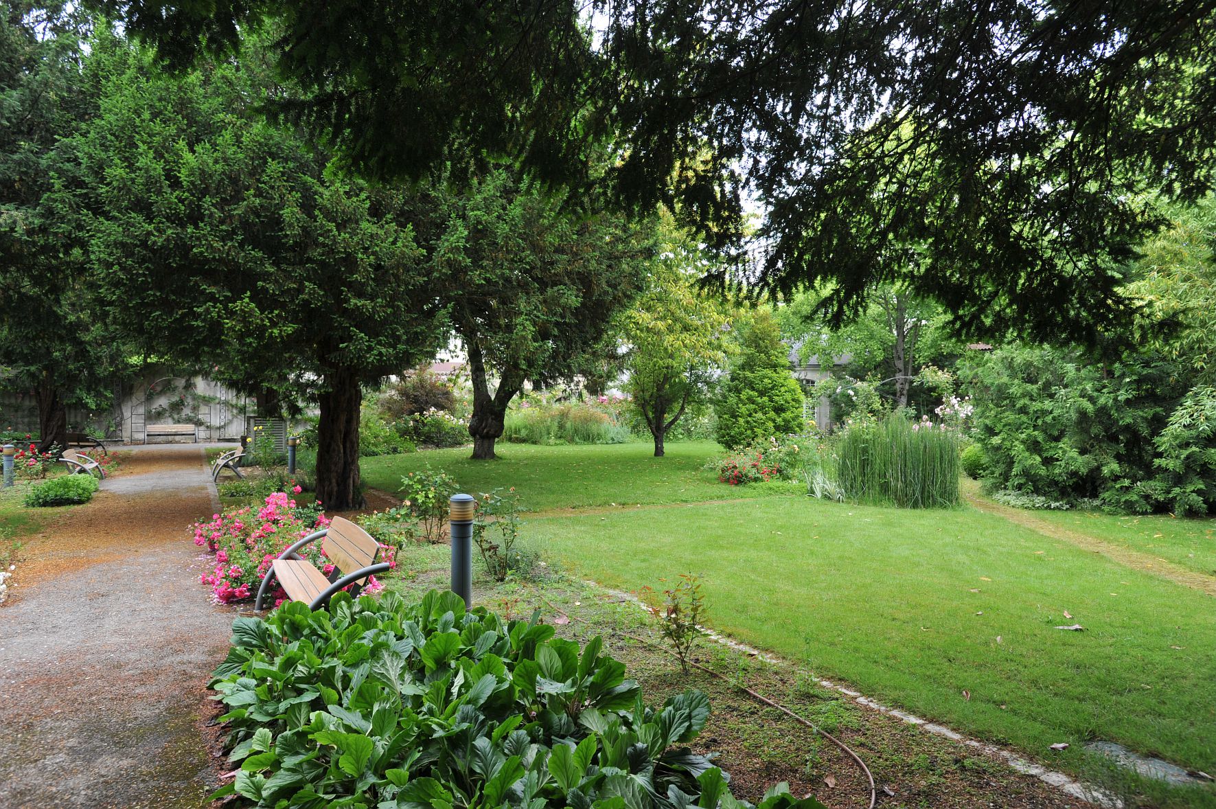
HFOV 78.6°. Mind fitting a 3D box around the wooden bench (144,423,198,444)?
[{"bbox_3d":[-18.399,1.237,31.304,1.850,0.790,0.700,0,-1,-29],"label":"wooden bench"}]

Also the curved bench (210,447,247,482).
[{"bbox_3d":[-9.450,1.470,18.500,0.750,0.800,1.700,0,-1,-29],"label":"curved bench"}]

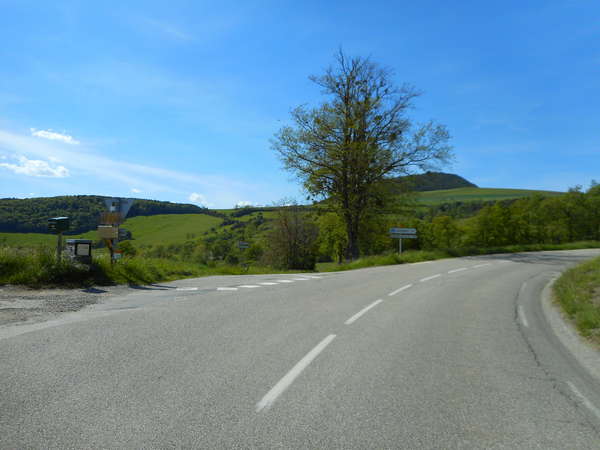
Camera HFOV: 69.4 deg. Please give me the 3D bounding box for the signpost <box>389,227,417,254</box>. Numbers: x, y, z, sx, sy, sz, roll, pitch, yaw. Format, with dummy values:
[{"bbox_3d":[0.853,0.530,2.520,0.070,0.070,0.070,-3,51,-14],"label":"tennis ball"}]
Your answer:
[{"bbox_3d":[6.424,1.041,27.000,1.660,1.780,0.120,0,-2,10],"label":"signpost"}]

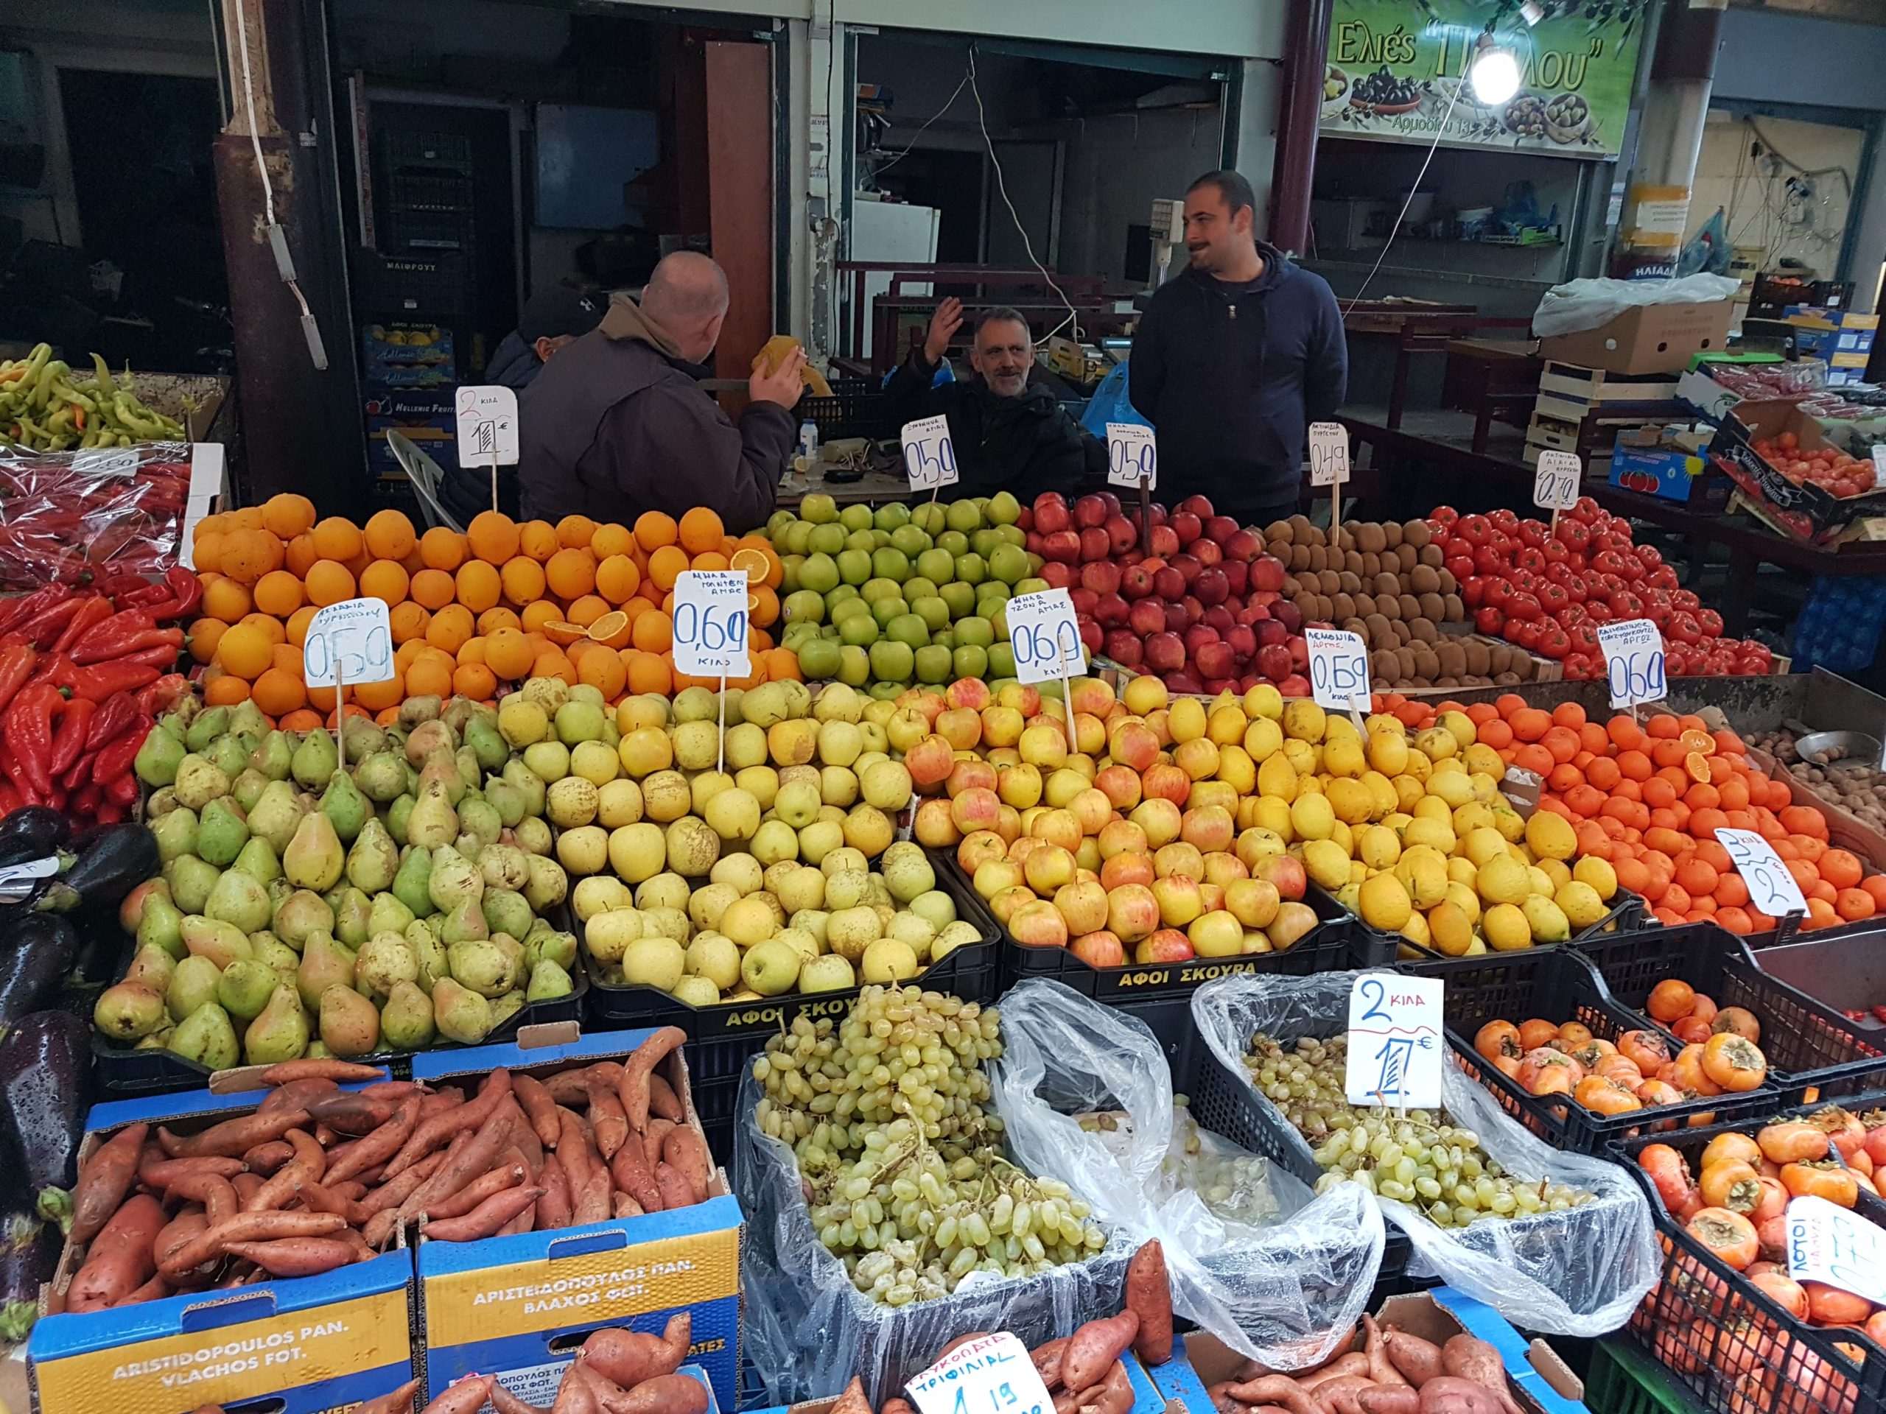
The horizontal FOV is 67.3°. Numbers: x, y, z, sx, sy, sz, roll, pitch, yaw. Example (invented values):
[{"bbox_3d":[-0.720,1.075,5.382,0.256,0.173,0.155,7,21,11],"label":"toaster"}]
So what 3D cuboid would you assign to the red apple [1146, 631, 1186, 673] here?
[{"bbox_3d":[0.379,-0.093,2.420,0.070,0.066,0.070,2,18,0],"label":"red apple"}]

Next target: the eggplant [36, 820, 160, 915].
[{"bbox_3d":[-1.038,0.200,1.740,0.078,0.078,0.190,11,39,27],"label":"eggplant"}]

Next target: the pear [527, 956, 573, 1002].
[{"bbox_3d":[-0.475,0.335,1.710,0.063,0.085,0.063,2,18,0],"label":"pear"}]

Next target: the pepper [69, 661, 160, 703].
[{"bbox_3d":[-1.199,-0.039,2.050,0.140,0.045,0.052,4,18,5],"label":"pepper"}]

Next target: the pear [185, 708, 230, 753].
[{"bbox_3d":[-1.011,0.035,1.950,0.086,0.064,0.064,-44,0,-9],"label":"pear"}]

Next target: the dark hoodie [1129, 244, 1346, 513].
[{"bbox_3d":[0.701,-0.774,3.360,0.510,0.650,0.320,6,18,13],"label":"dark hoodie"}]

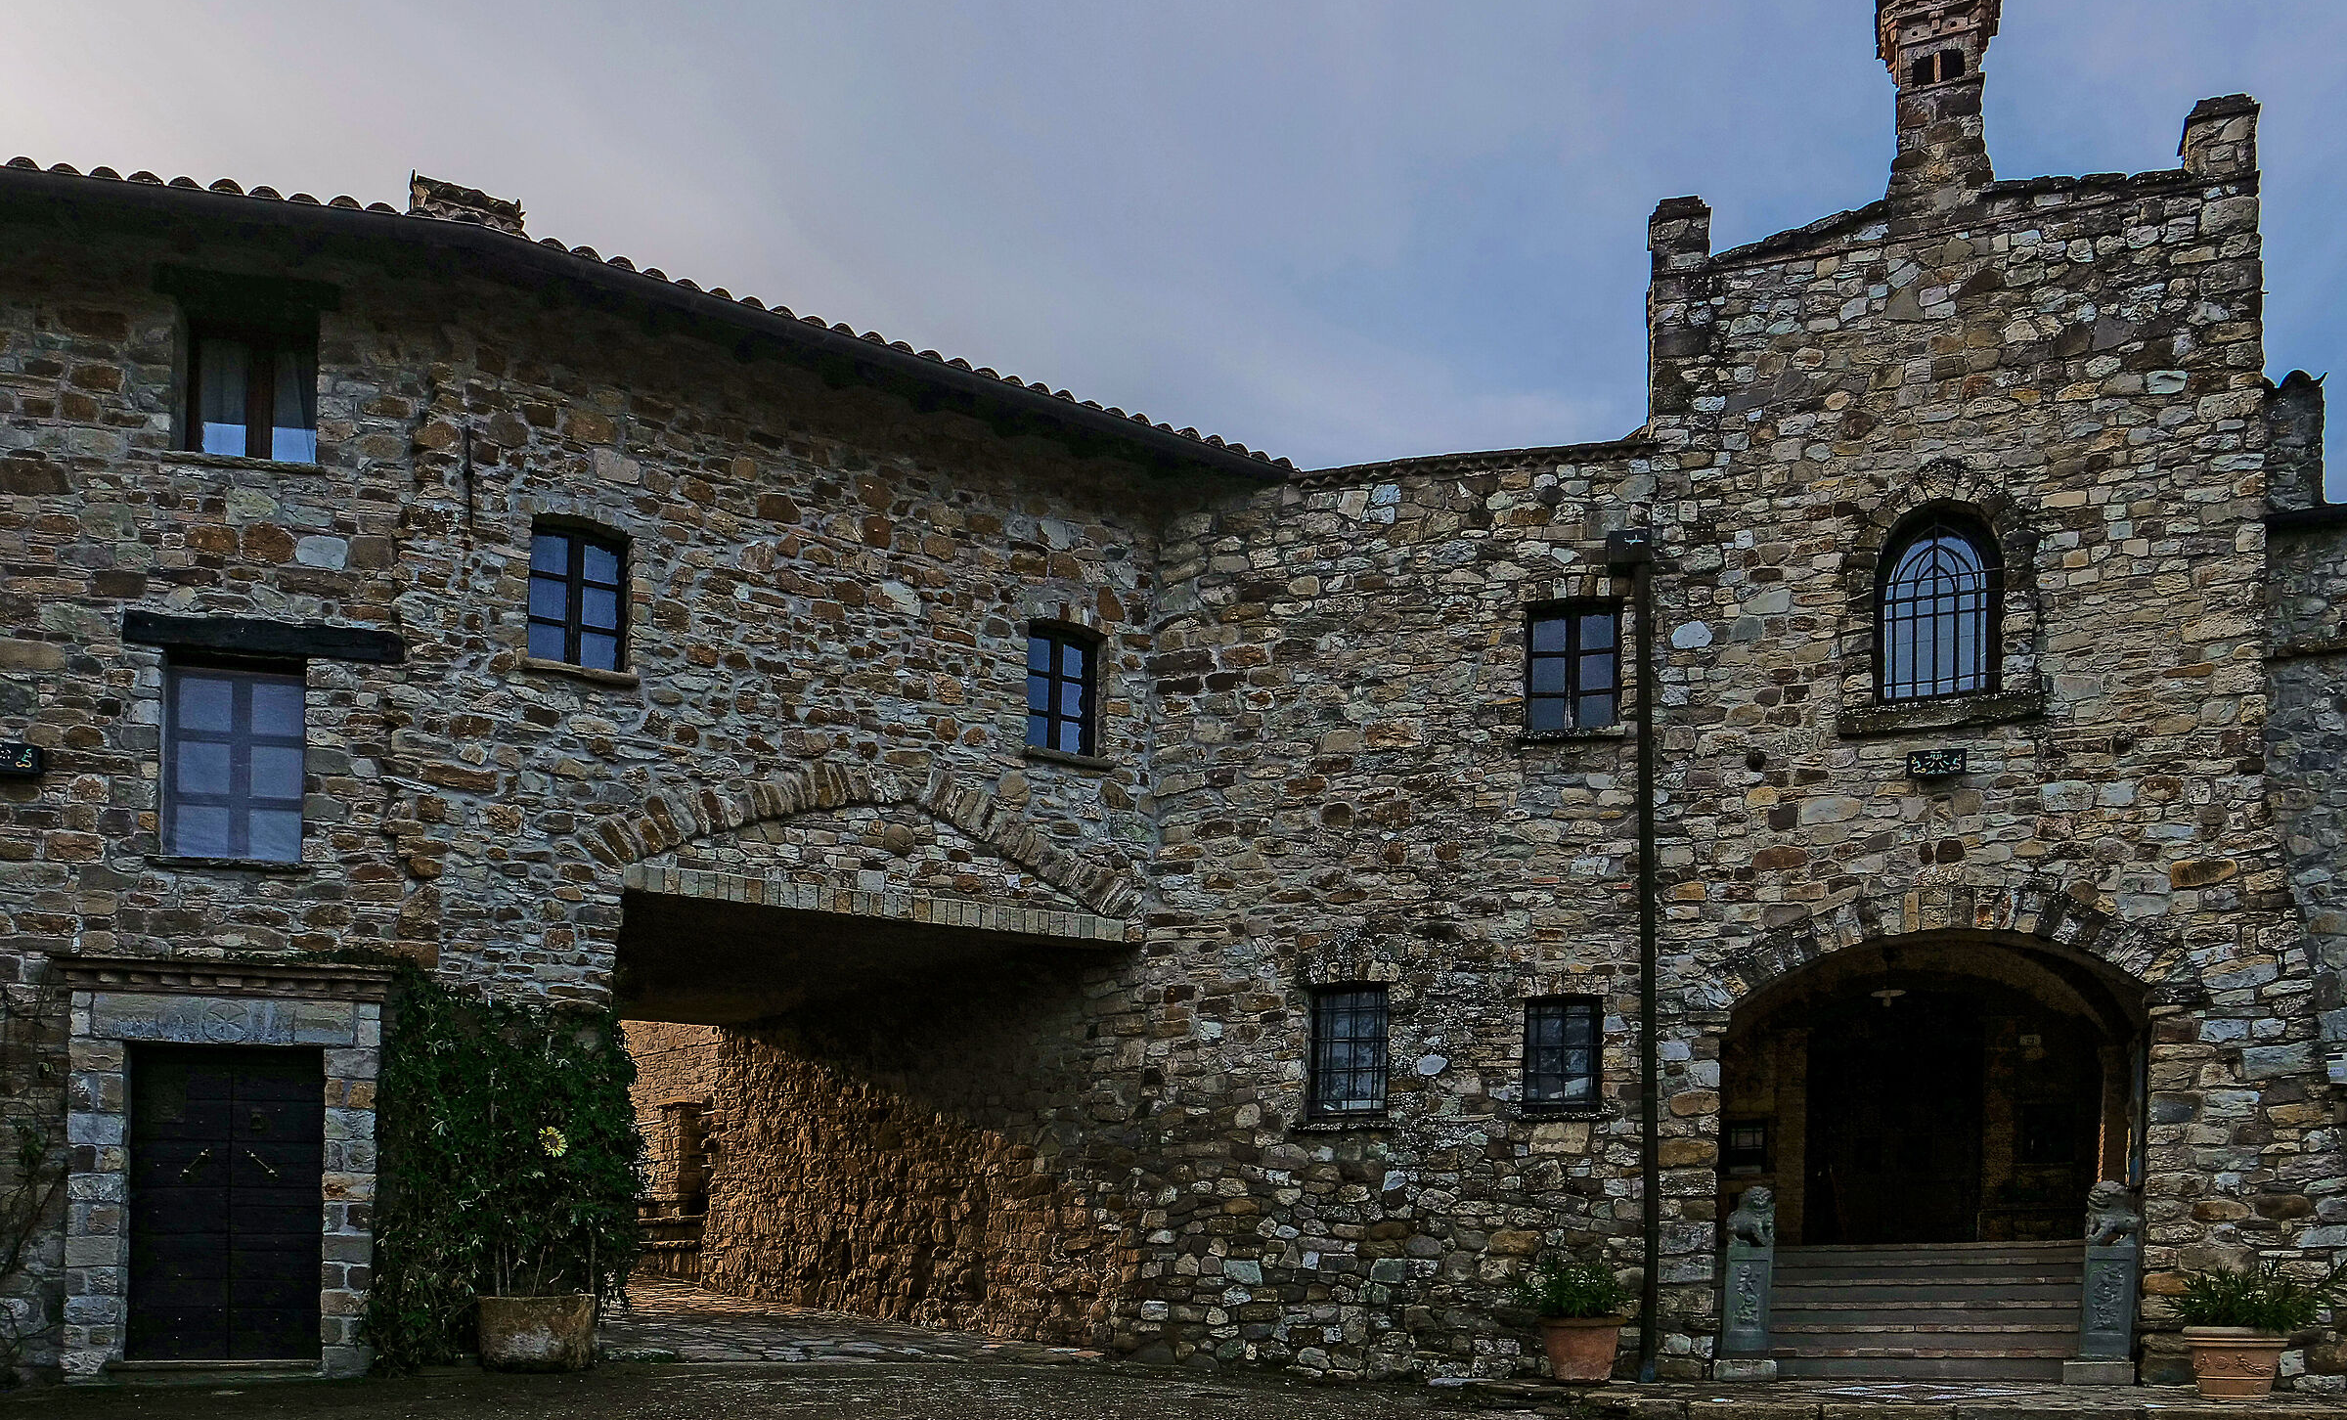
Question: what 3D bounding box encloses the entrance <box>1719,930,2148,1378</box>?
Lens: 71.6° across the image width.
[{"bbox_3d":[5.406,3.163,11.575,2.650,2.980,0.600,-1,-5,16],"label":"entrance"}]

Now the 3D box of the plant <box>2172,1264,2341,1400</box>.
[{"bbox_3d":[6.920,3.973,10.400,0.860,0.740,0.760,-1,-5,16],"label":"plant"}]

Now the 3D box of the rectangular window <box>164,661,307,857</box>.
[{"bbox_3d":[-5.676,0.316,9.839,0.730,1.140,0.120,1,-5,-14],"label":"rectangular window"}]

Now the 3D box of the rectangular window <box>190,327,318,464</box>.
[{"bbox_3d":[-6.040,-2.074,10.700,0.750,0.880,0.140,1,-5,-15],"label":"rectangular window"}]

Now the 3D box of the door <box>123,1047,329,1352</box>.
[{"bbox_3d":[-6.175,3.219,10.600,1.110,2.000,0.130,1,-5,-15],"label":"door"}]

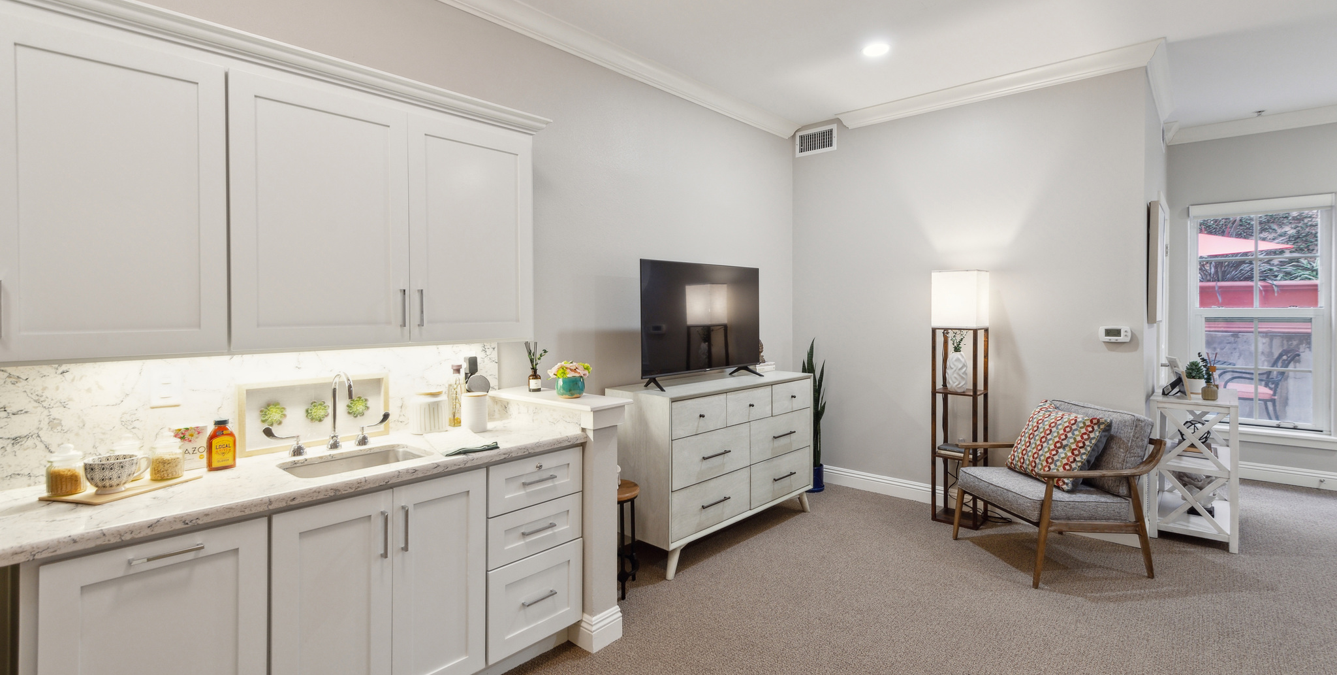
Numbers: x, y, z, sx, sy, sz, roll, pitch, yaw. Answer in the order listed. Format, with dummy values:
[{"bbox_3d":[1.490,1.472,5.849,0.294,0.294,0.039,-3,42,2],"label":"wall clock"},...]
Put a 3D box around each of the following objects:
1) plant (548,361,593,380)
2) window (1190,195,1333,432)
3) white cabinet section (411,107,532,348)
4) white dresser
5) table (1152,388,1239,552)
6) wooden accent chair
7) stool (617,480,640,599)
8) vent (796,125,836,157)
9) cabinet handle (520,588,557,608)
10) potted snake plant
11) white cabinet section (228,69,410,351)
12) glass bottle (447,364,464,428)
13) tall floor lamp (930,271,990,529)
[{"bbox_3d":[-0.429,0.143,2.585,0.165,0.080,0.175,0,2,0],"label":"plant"},{"bbox_3d":[4.649,-0.184,4.685,0.796,1.788,0.100,2,2,43],"label":"window"},{"bbox_3d":[-0.878,-0.412,2.457,0.314,0.845,0.536,2,2,42],"label":"white cabinet section"},{"bbox_3d":[0.311,0.726,3.617,0.480,0.910,1.410,2,3,42],"label":"white dresser"},{"bbox_3d":[3.305,0.767,3.726,0.384,0.820,0.864,2,2,42],"label":"table"},{"bbox_3d":[2.120,0.794,3.253,0.823,0.811,0.660,0,2,-9],"label":"wooden accent chair"},{"bbox_3d":[-0.283,0.966,2.866,0.300,0.495,0.300,2,3,42],"label":"stool"},{"bbox_3d":[1.140,-1.517,4.595,0.348,0.196,0.025,2,3,42],"label":"vent"},{"bbox_3d":[-0.482,0.978,2.230,0.032,0.013,0.154,2,2,43],"label":"cabinet handle"},{"bbox_3d":[1.096,0.571,4.502,0.190,1.136,0.190,2,2,43],"label":"potted snake plant"},{"bbox_3d":[-1.234,-0.389,2.059,0.314,0.829,0.534,2,2,42],"label":"white cabinet section"},{"bbox_3d":[-0.917,0.245,2.557,0.060,0.270,0.060,2,2,43],"label":"glass bottle"},{"bbox_3d":[1.878,0.379,3.821,0.262,1.590,0.262,2,3,42],"label":"tall floor lamp"}]

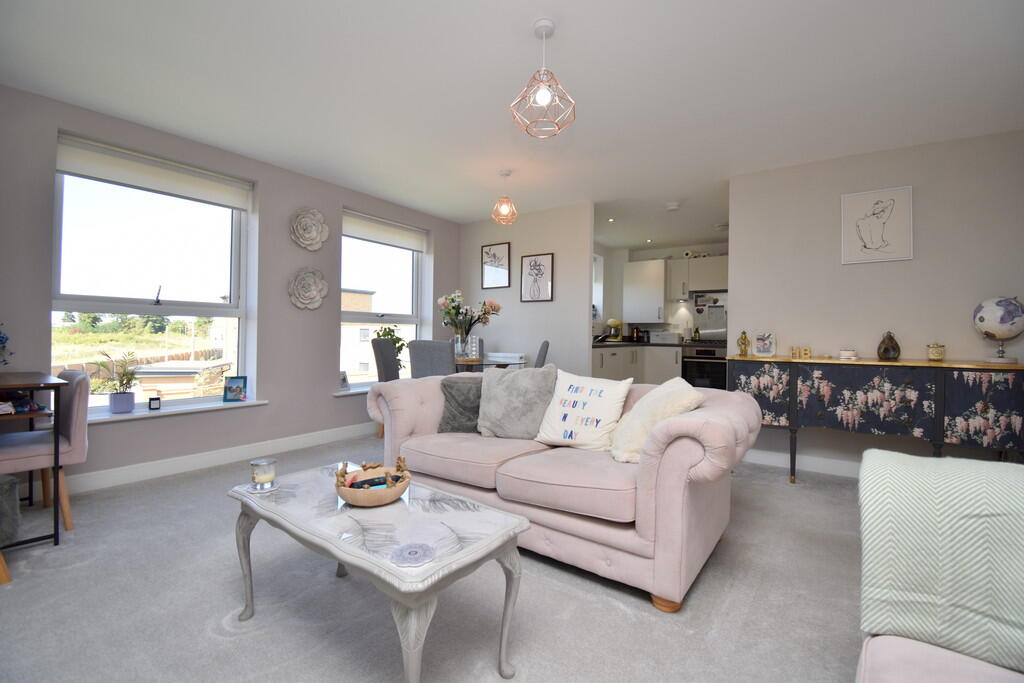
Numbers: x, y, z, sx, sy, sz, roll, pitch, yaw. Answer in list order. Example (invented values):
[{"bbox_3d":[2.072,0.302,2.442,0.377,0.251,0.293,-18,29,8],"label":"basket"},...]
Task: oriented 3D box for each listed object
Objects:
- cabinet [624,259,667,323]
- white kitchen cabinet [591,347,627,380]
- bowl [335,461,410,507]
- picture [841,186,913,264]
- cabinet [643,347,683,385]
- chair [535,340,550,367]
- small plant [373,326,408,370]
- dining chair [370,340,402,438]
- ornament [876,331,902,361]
[{"bbox_3d":[2.026,-0.711,6.386,0.600,0.890,0.350,1,1,35],"label":"cabinet"},{"bbox_3d":[0.899,0.509,5.087,0.580,0.860,0.950,1,1,35],"label":"white kitchen cabinet"},{"bbox_3d":[-0.456,0.465,1.405,0.235,0.106,0.235,1,1,-18],"label":"bowl"},{"bbox_3d":[2.611,-0.828,3.060,0.395,0.510,0.025,2,1,36],"label":"picture"},{"bbox_3d":[2.247,0.506,6.144,0.500,0.860,0.580,1,1,35],"label":"cabinet"},{"bbox_3d":[0.054,0.461,4.029,0.580,0.960,0.460,1,1,6],"label":"chair"},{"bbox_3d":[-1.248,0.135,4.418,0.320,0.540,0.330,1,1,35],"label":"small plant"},{"bbox_3d":[-1.024,0.455,4.271,0.580,0.960,0.450,1,1,1],"label":"dining chair"},{"bbox_3d":[2.477,0.031,2.801,0.115,0.192,0.110,1,1,35],"label":"ornament"}]

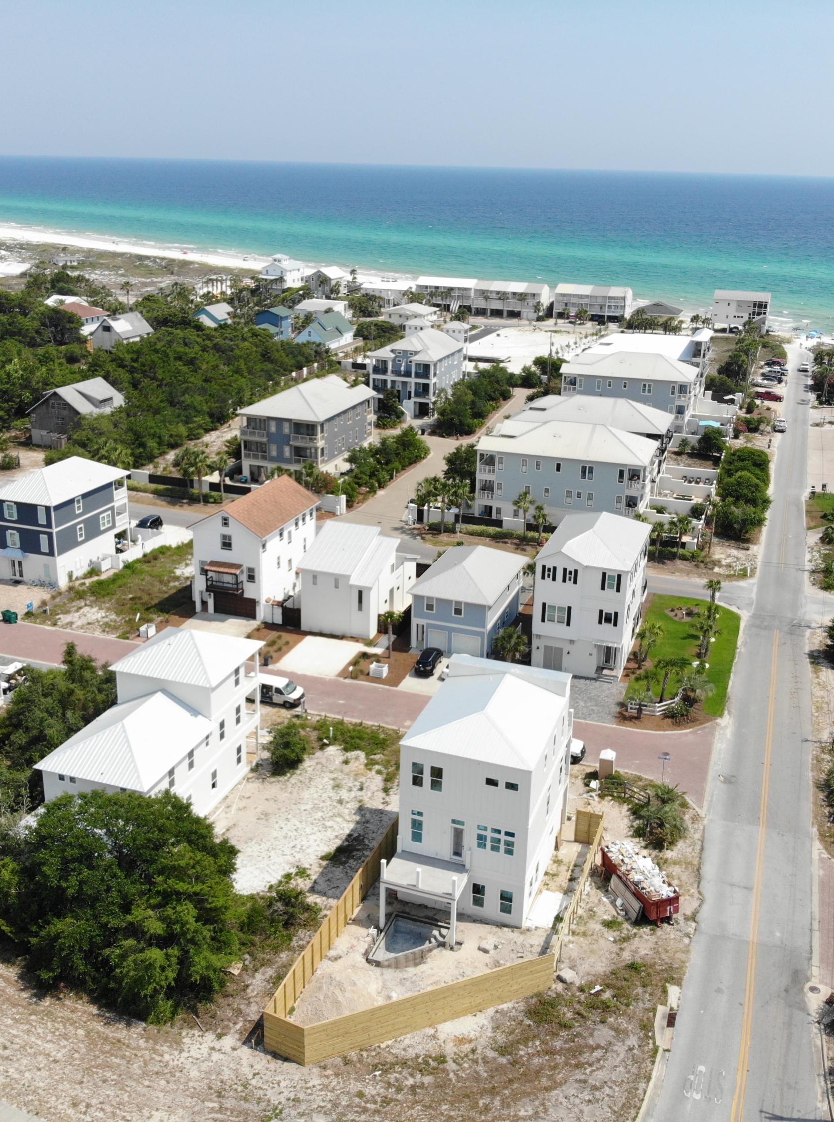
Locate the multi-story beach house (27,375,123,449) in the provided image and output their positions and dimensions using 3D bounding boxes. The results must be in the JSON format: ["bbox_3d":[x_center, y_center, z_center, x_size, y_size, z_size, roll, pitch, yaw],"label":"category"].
[{"bbox_3d":[-58.522,-25.972,179.889,10.289,9.280,14.626,7,22,14],"label":"multi-story beach house"}]

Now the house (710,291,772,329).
[{"bbox_3d":[97.357,-75.107,313.325,16.000,11.630,12.500,8,22,16],"label":"house"}]

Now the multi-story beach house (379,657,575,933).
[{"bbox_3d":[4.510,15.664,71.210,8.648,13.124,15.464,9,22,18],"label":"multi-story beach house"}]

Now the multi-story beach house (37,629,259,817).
[{"bbox_3d":[-20.496,13.250,83.305,9.304,12.670,18.875,8,22,17],"label":"multi-story beach house"}]

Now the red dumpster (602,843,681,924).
[{"bbox_3d":[16.087,23.055,75.209,2.420,1.900,6.550,-7,22,-20],"label":"red dumpster"}]

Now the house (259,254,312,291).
[{"bbox_3d":[-48.002,-105.578,381.597,11.500,13.740,13.500,13,24,28],"label":"house"}]

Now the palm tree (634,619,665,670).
[{"bbox_3d":[22.997,8.386,103.306,3.052,4.782,2.849,9,22,18],"label":"palm tree"}]

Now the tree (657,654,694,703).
[{"bbox_3d":[24.835,11.726,101.434,3.400,4.700,3.400,8,22,17],"label":"tree"}]

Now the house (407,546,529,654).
[{"bbox_3d":[5.599,3.277,109.543,8.877,8.372,14.626,9,22,18],"label":"house"}]

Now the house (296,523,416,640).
[{"bbox_3d":[-5.961,0.779,113.267,8.170,9.784,14.626,8,22,16],"label":"house"}]

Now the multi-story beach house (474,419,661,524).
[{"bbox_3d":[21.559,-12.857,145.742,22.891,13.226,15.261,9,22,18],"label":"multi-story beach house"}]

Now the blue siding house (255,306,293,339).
[{"bbox_3d":[-37.933,-63.899,279.981,8.343,8.343,13.531,9,22,18],"label":"blue siding house"}]

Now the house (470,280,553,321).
[{"bbox_3d":[31.944,-87.983,349.635,22.500,11.170,12.000,8,22,17],"label":"house"}]

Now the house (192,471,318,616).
[{"bbox_3d":[-17.848,-1.847,115.894,8.877,12.205,14.727,8,22,17],"label":"house"}]

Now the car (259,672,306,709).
[{"bbox_3d":[-13.180,11.815,95.184,5.748,2.086,2.035,9,22,18],"label":"car"}]

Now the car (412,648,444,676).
[{"bbox_3d":[1.420,9.619,102.306,1.984,1.750,4.833,9,22,18],"label":"car"}]

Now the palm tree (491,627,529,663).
[{"bbox_3d":[9.396,8.418,103.044,3.631,3.631,3.631,1,21,-1],"label":"palm tree"}]

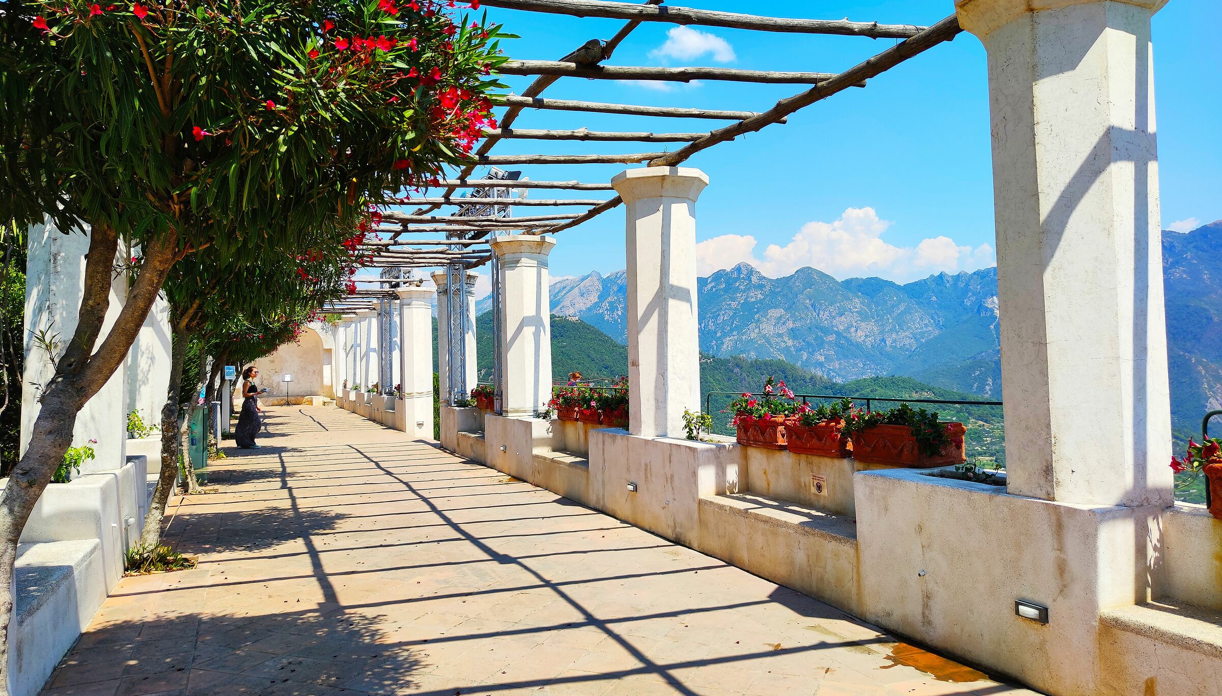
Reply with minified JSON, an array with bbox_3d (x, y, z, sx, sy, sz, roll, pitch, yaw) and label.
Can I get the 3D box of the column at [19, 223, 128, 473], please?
[{"bbox_3d":[-4.286,-0.275,6.779,0.880,2.500,0.880,0,-2,-23],"label":"column"}]

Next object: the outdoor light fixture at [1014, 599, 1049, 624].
[{"bbox_3d":[1.942,1.211,3.906,0.040,0.075,0.155,0,-2,-23],"label":"outdoor light fixture"}]

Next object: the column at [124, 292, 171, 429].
[{"bbox_3d":[-5.834,-0.236,10.613,0.904,2.562,0.904,-1,-2,-22],"label":"column"}]

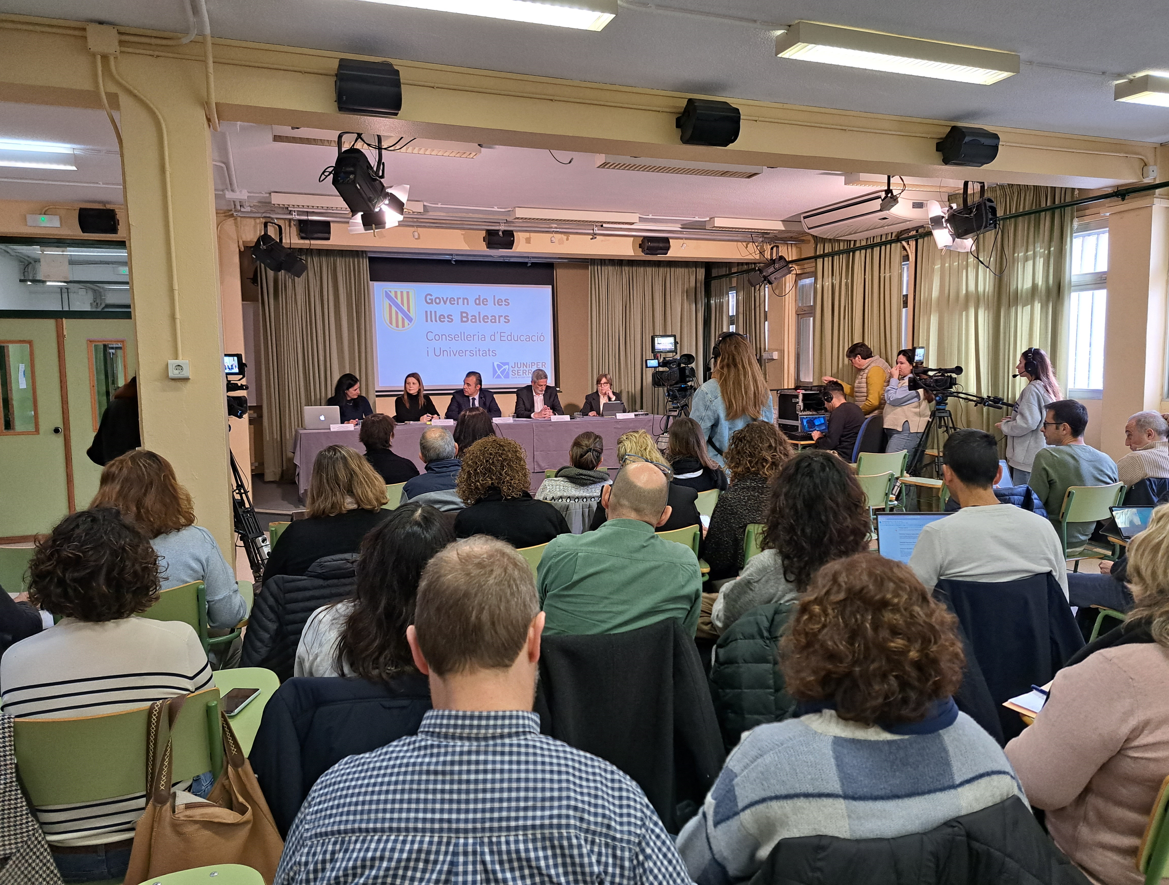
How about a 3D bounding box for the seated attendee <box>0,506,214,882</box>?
[{"bbox_3d":[-1.237,0.757,2.217,0.492,1.241,0.788,-3,6,-23],"label":"seated attendee"}]

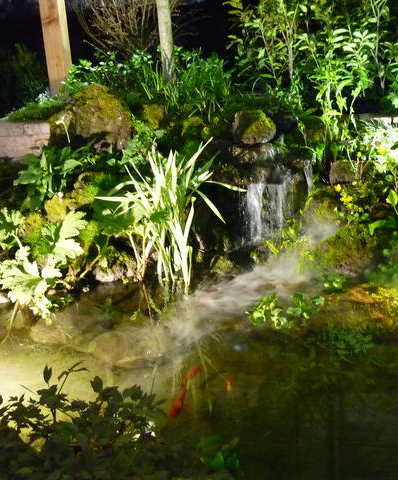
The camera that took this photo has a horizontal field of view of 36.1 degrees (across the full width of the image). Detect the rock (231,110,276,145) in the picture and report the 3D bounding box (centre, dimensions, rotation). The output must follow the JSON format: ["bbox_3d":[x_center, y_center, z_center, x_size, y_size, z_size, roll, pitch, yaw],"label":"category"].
[{"bbox_3d":[0.348,-0.722,3.911,0.279,0.204,0.237,-2,21,0],"label":"rock"}]

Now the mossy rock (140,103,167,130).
[{"bbox_3d":[-0.327,-0.886,4.378,0.196,0.185,0.175,-2,19,0],"label":"mossy rock"}]

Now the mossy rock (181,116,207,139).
[{"bbox_3d":[-0.030,-0.739,4.008,0.171,0.137,0.145,-2,21,0],"label":"mossy rock"}]

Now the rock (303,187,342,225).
[{"bbox_3d":[0.751,-0.203,3.690,0.231,0.234,0.197,-2,21,0],"label":"rock"}]

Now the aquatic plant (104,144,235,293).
[{"bbox_3d":[-0.154,-0.107,3.181,0.705,0.788,0.494,-2,21,0],"label":"aquatic plant"}]

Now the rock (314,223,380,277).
[{"bbox_3d":[0.809,0.052,3.348,0.330,0.227,0.278,-2,19,0],"label":"rock"}]

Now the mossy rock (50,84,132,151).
[{"bbox_3d":[-0.755,-0.852,4.244,0.525,0.412,0.422,-2,19,0],"label":"mossy rock"}]

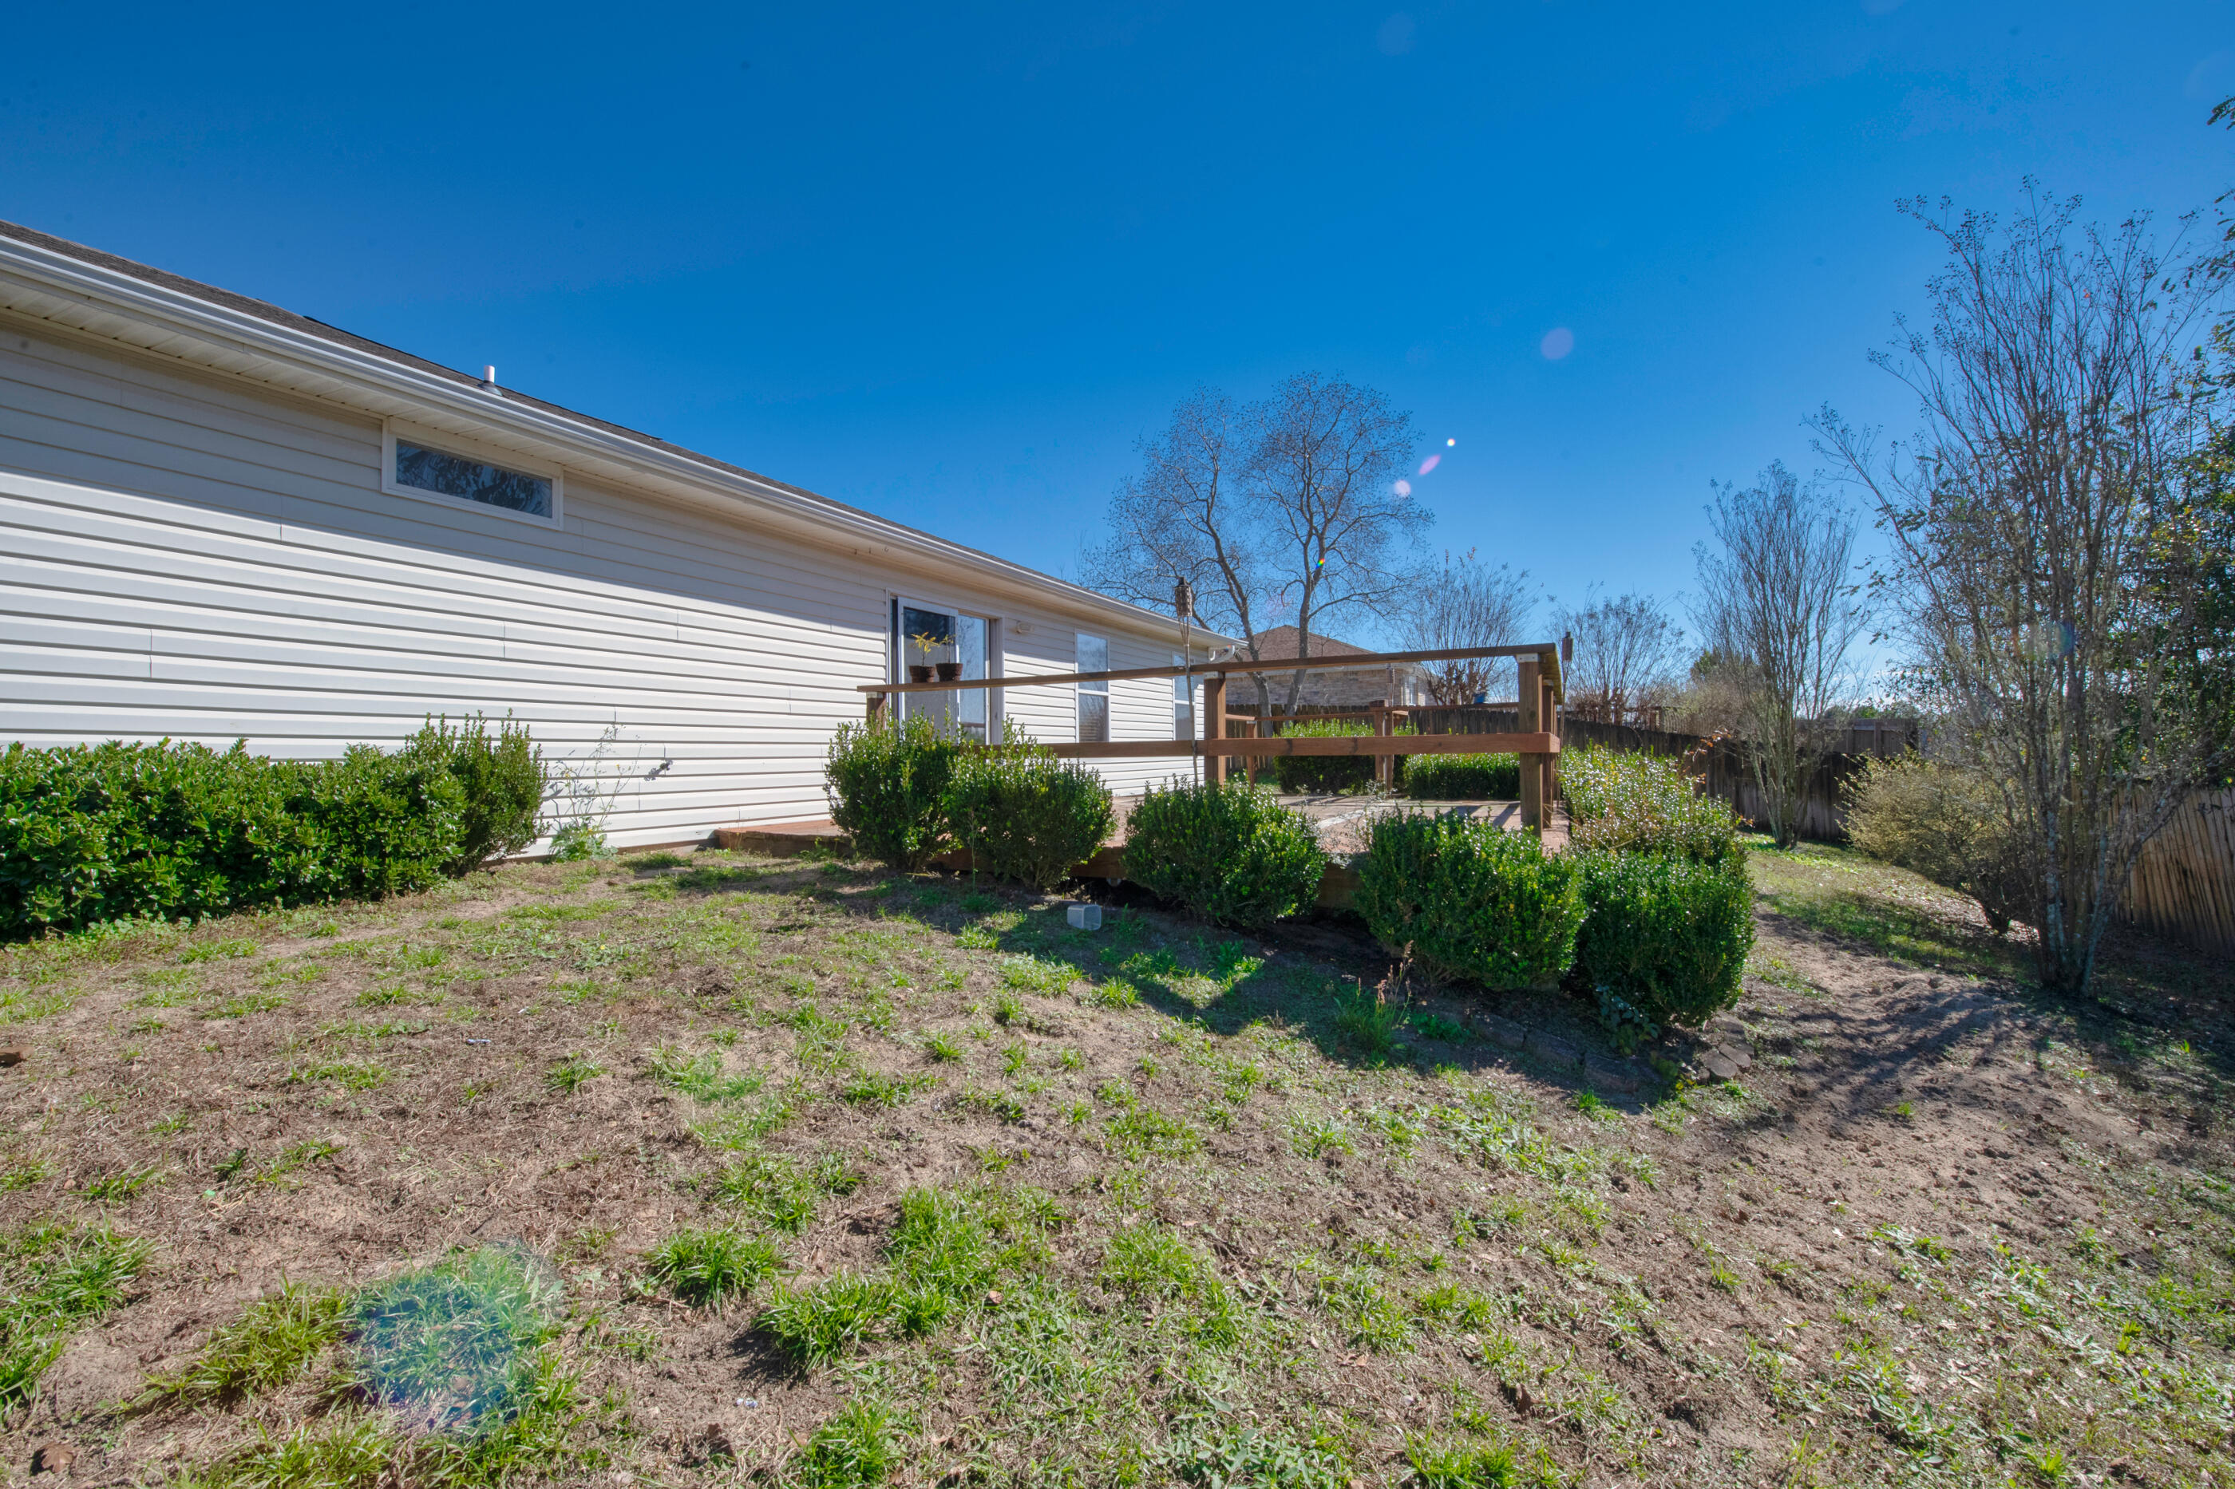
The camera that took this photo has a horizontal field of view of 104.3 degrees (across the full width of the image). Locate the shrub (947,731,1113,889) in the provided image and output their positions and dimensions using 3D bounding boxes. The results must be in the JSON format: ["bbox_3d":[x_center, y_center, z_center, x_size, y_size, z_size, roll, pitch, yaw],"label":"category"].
[{"bbox_3d":[-0.440,0.325,4.380,0.830,0.810,0.820,-1,-1,0],"label":"shrub"}]

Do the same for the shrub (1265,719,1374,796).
[{"bbox_3d":[2.620,0.170,11.300,1.400,1.050,1.200,-1,-1,28],"label":"shrub"}]

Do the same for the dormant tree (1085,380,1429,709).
[{"bbox_3d":[2.900,-3.200,18.000,6.800,7.900,6.500,-1,-1,28],"label":"dormant tree"}]

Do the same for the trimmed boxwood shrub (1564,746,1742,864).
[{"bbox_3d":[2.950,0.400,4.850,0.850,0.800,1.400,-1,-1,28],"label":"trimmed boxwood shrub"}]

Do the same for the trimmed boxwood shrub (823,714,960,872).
[{"bbox_3d":[-1.220,0.260,4.800,0.760,0.850,0.760,-1,-1,0],"label":"trimmed boxwood shrub"}]

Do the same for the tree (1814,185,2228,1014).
[{"bbox_3d":[5.800,-0.950,5.750,2.050,5.100,2.050,-1,-1,28],"label":"tree"}]

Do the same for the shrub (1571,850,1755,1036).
[{"bbox_3d":[2.050,0.750,3.350,0.660,0.700,0.660,-1,-1,28],"label":"shrub"}]

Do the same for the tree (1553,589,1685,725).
[{"bbox_3d":[15.400,-2.100,26.500,3.700,5.200,3.700,-1,-1,28],"label":"tree"}]

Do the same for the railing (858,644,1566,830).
[{"bbox_3d":[1.330,0.090,7.390,4.370,1.000,5.200,-1,-1,28],"label":"railing"}]

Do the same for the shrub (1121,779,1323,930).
[{"bbox_3d":[0.475,0.485,3.920,0.870,0.660,0.840,-1,-1,0],"label":"shrub"}]

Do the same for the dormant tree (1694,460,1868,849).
[{"bbox_3d":[10.100,-1.360,13.300,2.200,5.900,2.200,-1,-1,28],"label":"dormant tree"}]

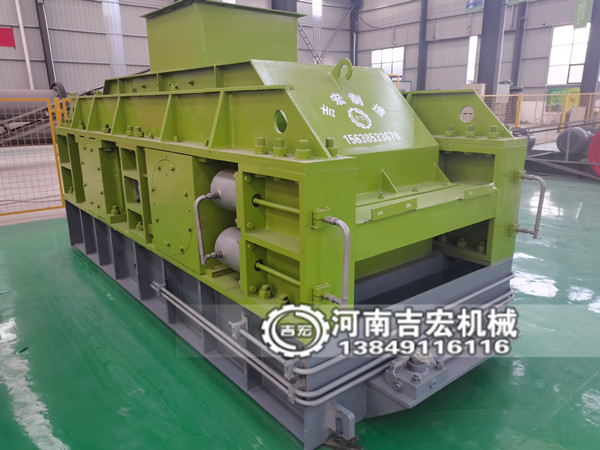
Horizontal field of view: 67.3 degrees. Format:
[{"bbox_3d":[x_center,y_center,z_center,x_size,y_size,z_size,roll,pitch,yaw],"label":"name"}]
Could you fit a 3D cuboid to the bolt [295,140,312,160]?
[{"bbox_3d":[0.018,-0.310,1.866,0.064,0.076,0.066,-12,19,-38],"label":"bolt"}]

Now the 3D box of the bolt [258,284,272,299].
[{"bbox_3d":[-0.182,0.346,2.368,0.062,0.058,0.064,-12,19,-38],"label":"bolt"}]

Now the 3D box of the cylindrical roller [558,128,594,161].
[{"bbox_3d":[6.720,-2.017,10.960,0.660,0.710,0.710,-13,19,-39],"label":"cylindrical roller"}]

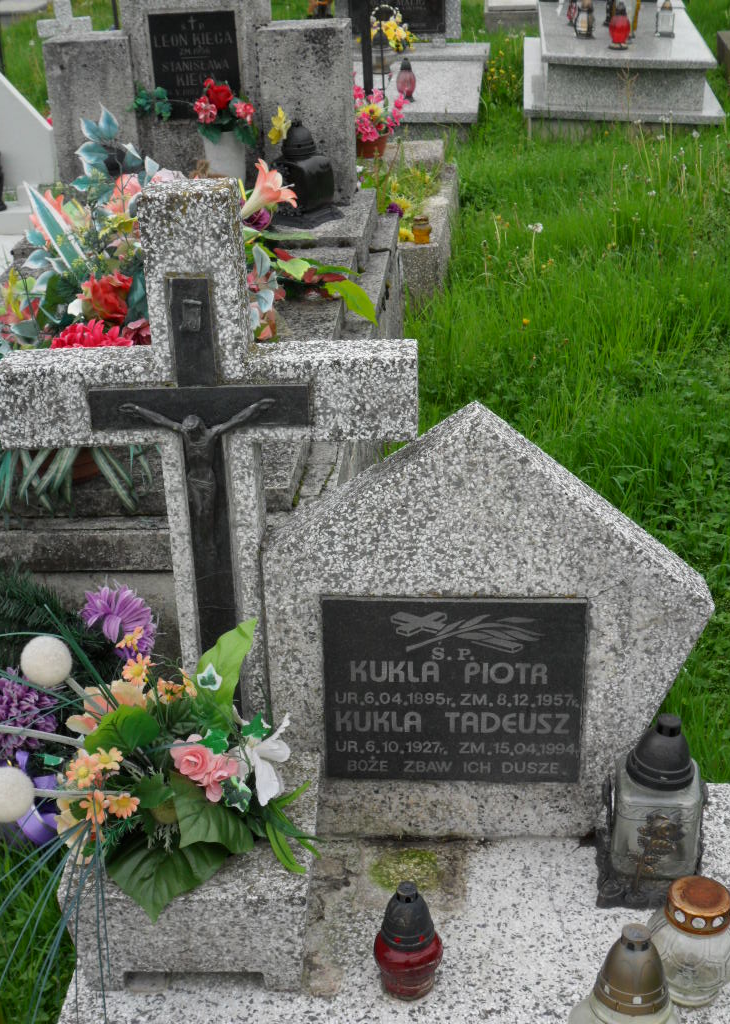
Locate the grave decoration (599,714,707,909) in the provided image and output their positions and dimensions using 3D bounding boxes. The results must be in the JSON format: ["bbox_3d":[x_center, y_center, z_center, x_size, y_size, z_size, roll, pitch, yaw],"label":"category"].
[{"bbox_3d":[0.420,0.412,2.217,0.145,0.282,0.140,2,27,6],"label":"grave decoration"}]

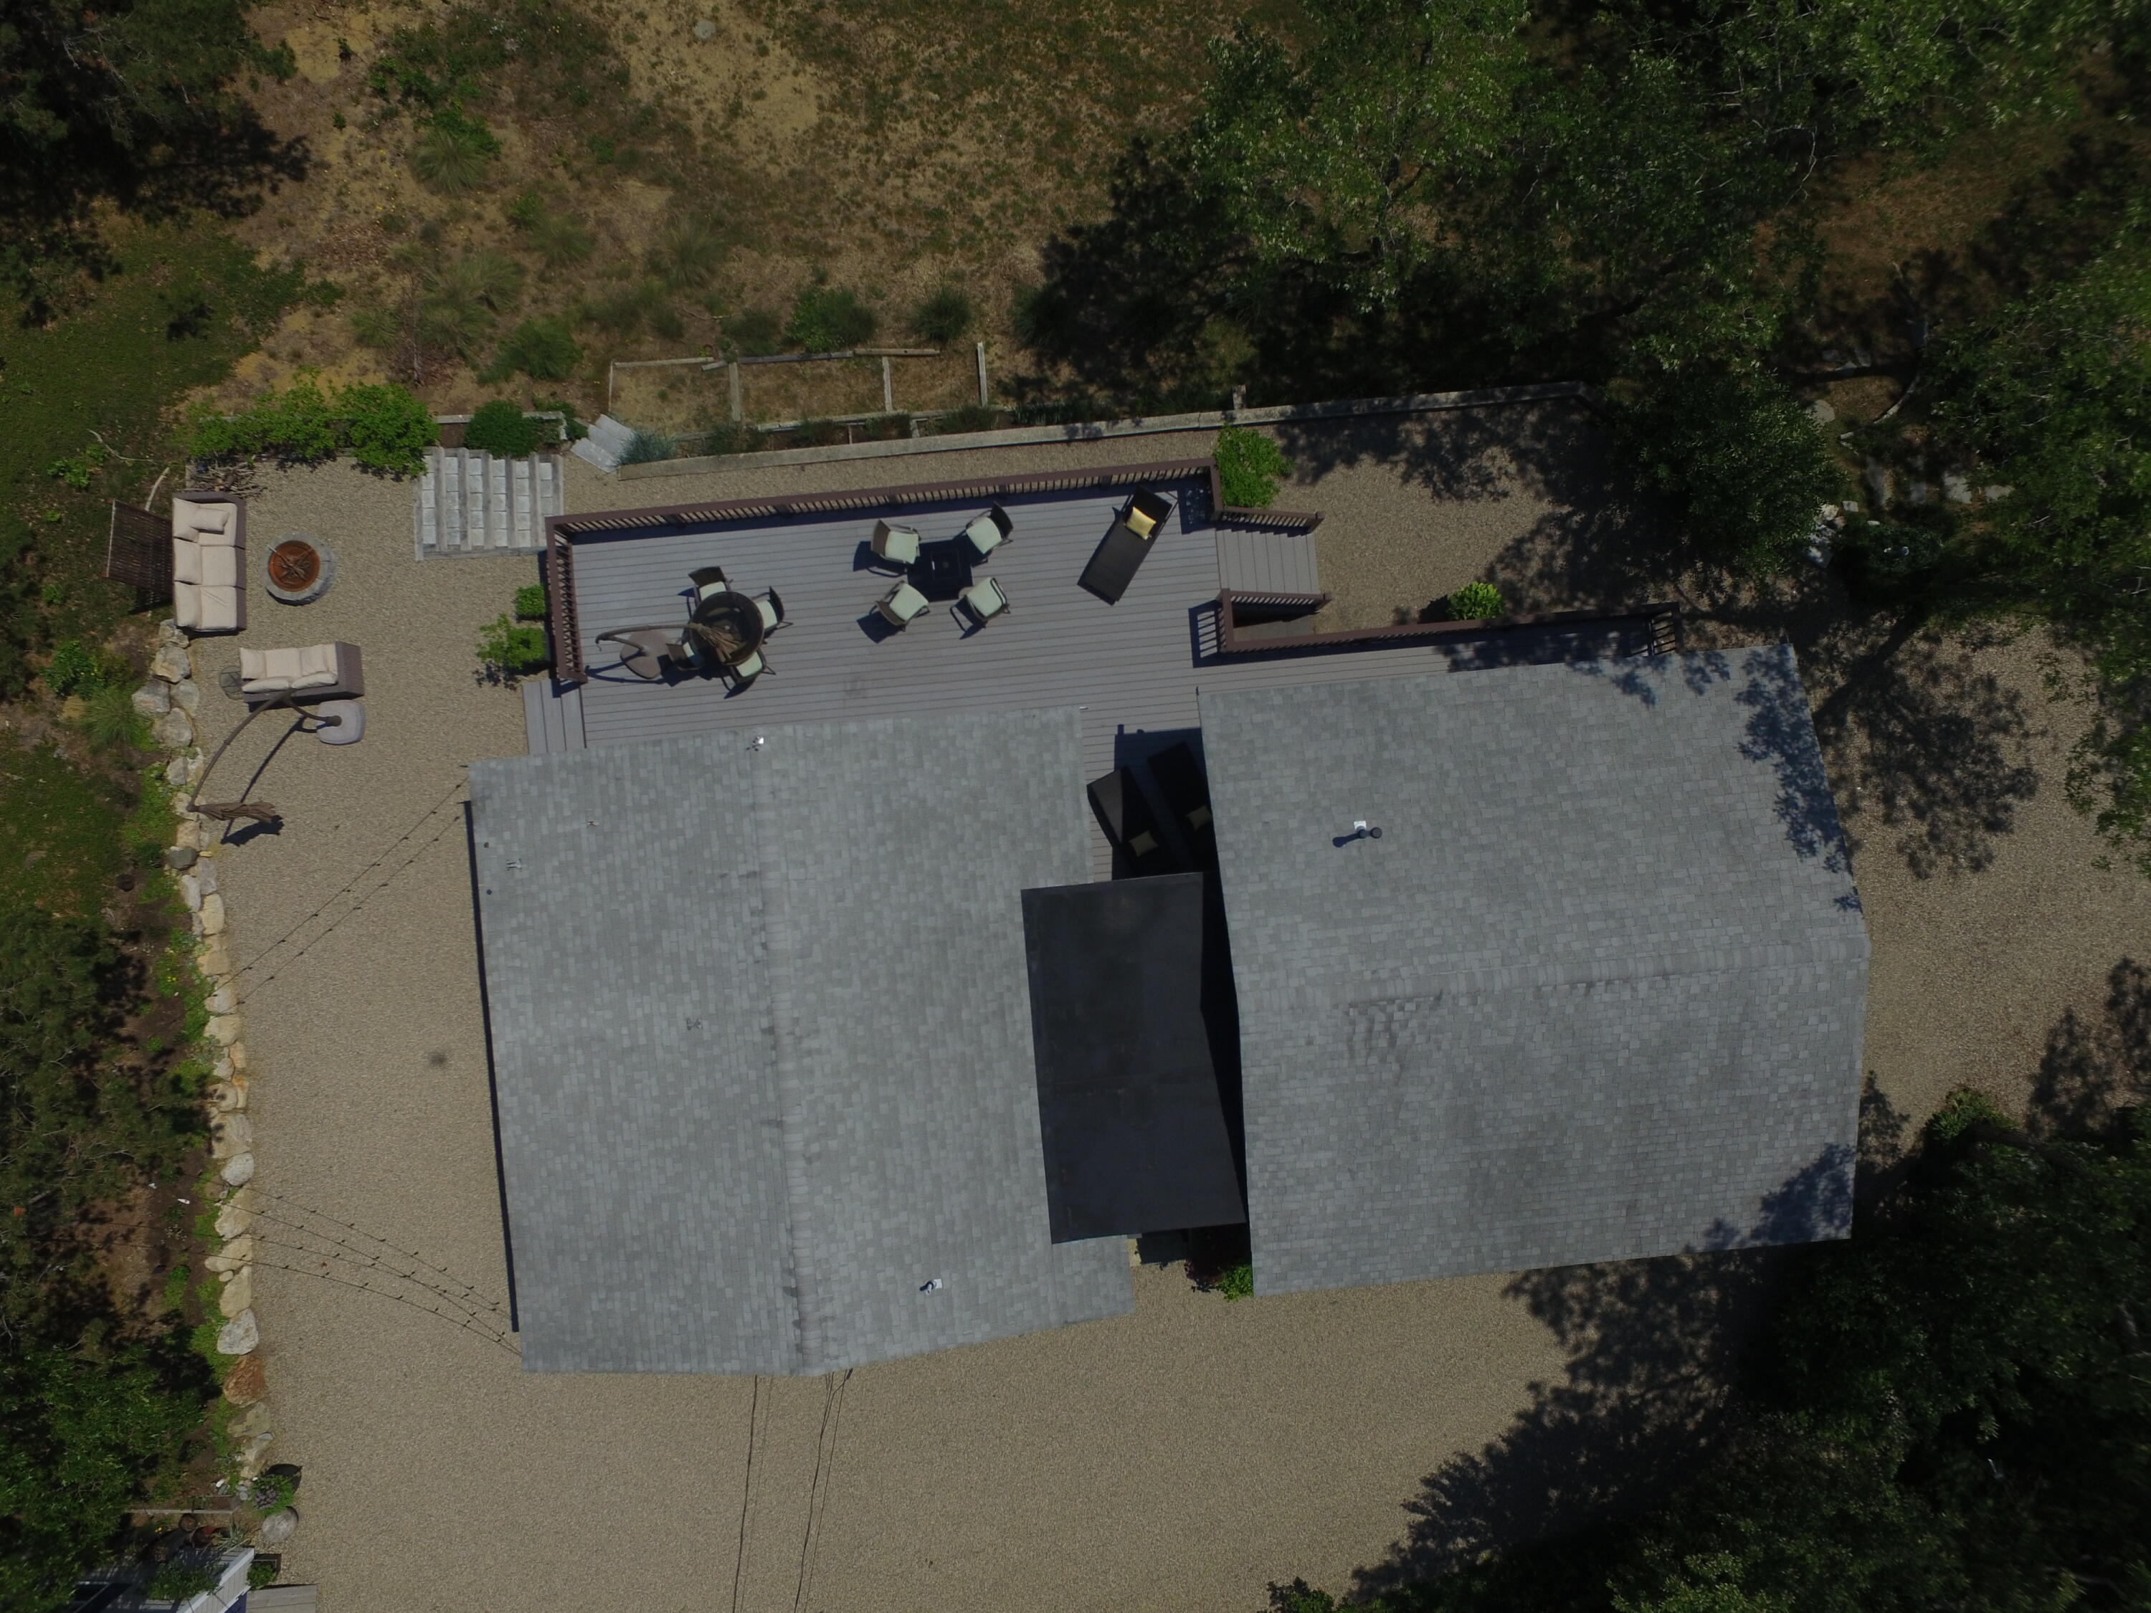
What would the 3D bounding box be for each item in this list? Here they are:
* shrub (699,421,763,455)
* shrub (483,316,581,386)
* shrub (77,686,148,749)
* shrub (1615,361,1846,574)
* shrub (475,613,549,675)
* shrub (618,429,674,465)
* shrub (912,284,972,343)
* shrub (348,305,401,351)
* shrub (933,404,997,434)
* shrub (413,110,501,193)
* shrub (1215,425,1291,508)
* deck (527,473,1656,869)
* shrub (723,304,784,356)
[{"bbox_3d":[-6.011,-6.420,21.630,1.110,0.500,0.570,0,89,-1],"label":"shrub"},{"bbox_3d":[-9.362,-7.842,21.400,1.600,0.800,1.100,0,90,0],"label":"shrub"},{"bbox_3d":[-15.862,-1.453,20.471,1.100,0.750,1.050,0,89,-1],"label":"shrub"},{"bbox_3d":[11.018,-5.680,21.000,3.600,2.800,3.400,0,90,0],"label":"shrub"},{"bbox_3d":[-9.495,-2.721,20.960,1.150,1.100,1.040,0,89,-1],"label":"shrub"},{"bbox_3d":[-7.461,-6.249,21.594,0.980,0.500,0.600,0,89,-1],"label":"shrub"},{"bbox_3d":[-2.270,-8.365,21.113,1.030,0.750,0.970,0,89,-1],"label":"shrub"},{"bbox_3d":[-11.805,-8.054,20.934,0.840,0.550,0.770,0,89,-1],"label":"shrub"},{"bbox_3d":[-1.949,-6.857,22.000,1.100,0.500,0.550,0,90,0],"label":"shrub"},{"bbox_3d":[-10.254,-10.837,20.549,1.430,0.850,1.370,0,89,-1],"label":"shrub"},{"bbox_3d":[3.067,-5.873,21.500,1.300,1.900,1.350,0,90,0],"label":"shrub"},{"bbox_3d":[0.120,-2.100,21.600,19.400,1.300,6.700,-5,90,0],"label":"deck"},{"bbox_3d":[-5.460,-8.069,21.085,1.020,0.650,0.860,0,89,-1],"label":"shrub"}]

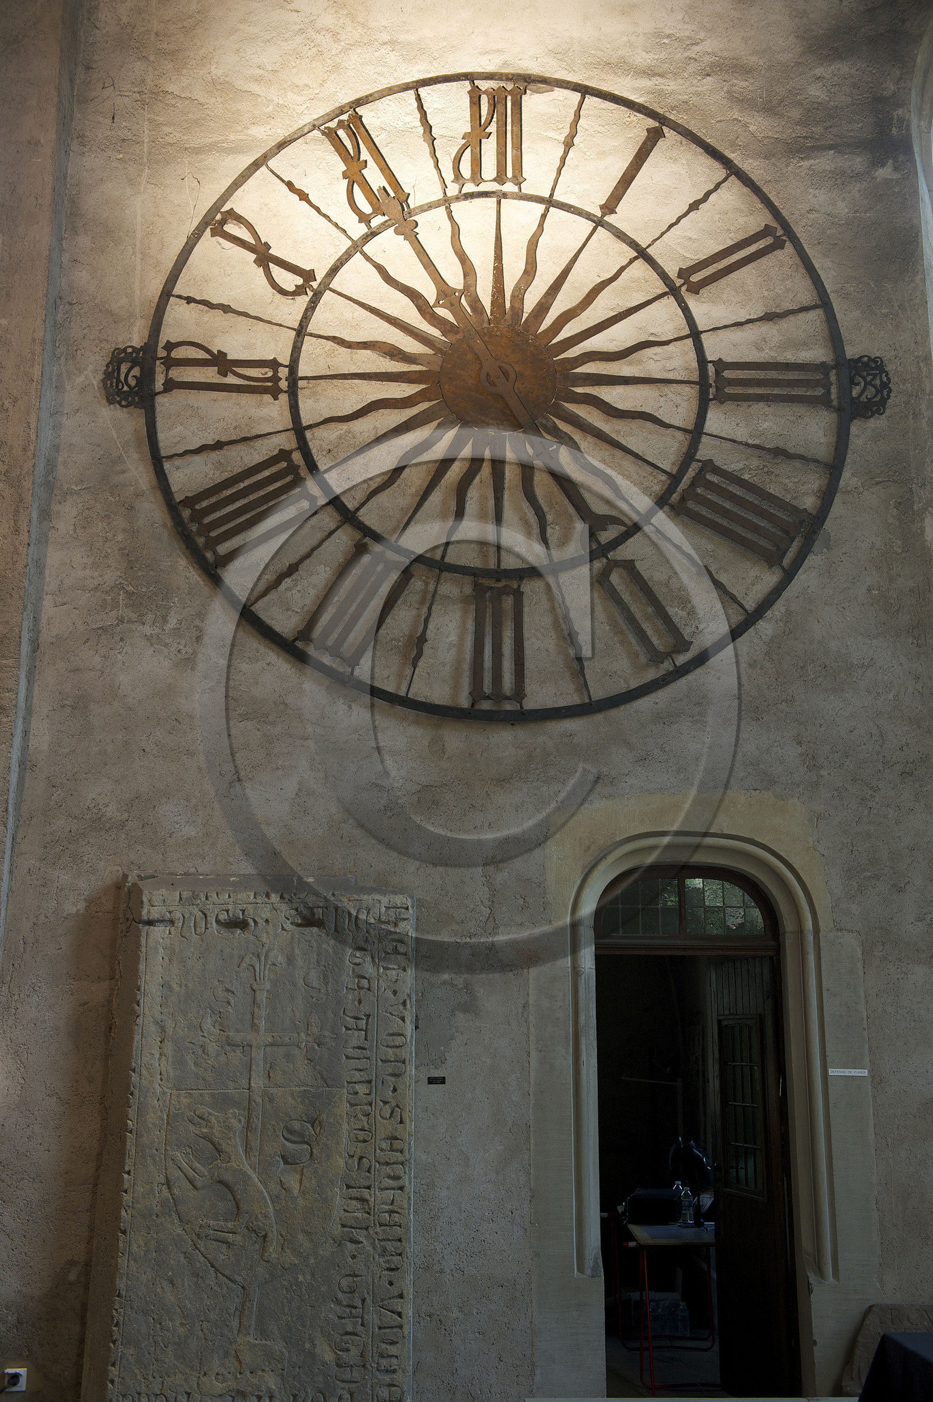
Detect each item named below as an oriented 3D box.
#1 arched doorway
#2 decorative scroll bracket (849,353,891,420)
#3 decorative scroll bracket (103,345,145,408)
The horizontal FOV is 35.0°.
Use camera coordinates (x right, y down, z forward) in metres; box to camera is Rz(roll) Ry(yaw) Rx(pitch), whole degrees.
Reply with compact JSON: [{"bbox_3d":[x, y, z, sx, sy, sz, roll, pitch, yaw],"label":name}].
[{"bbox_3d":[1.041,1.904,6.766,0.890,2.304,0.300,0,-14,-1],"label":"arched doorway"},{"bbox_3d":[2.023,-1.577,7.415,0.220,0.343,0.040,0,-14,0],"label":"decorative scroll bracket"},{"bbox_3d":[-1.716,-1.627,7.405,0.214,0.337,0.040,0,-14,0],"label":"decorative scroll bracket"}]

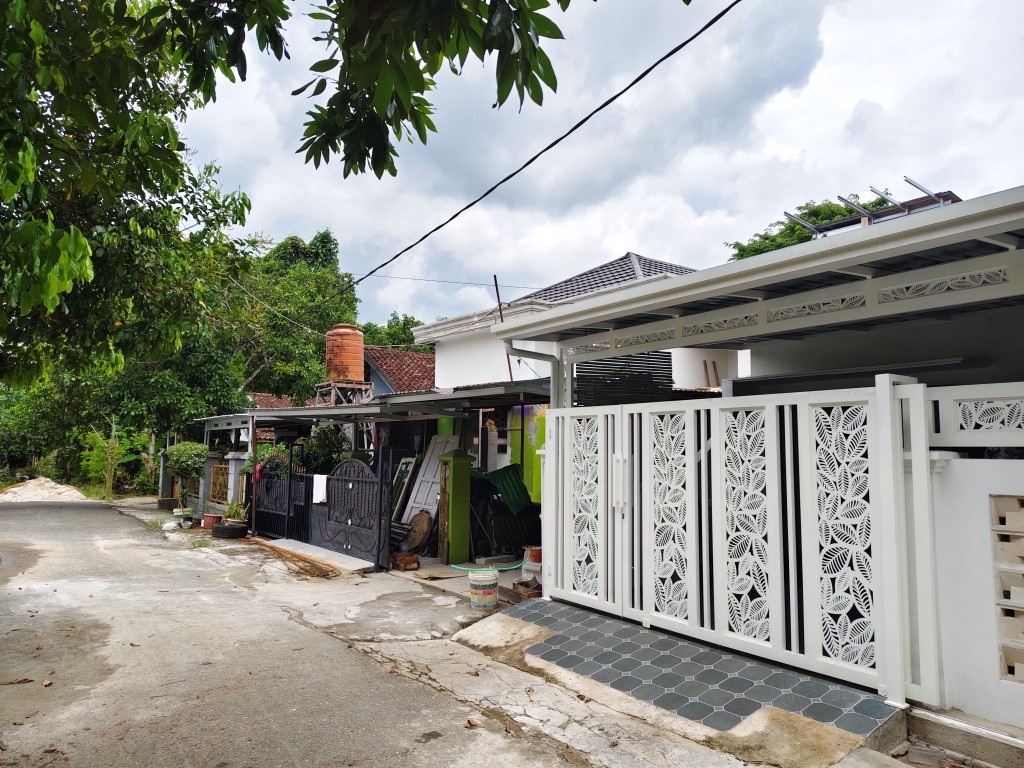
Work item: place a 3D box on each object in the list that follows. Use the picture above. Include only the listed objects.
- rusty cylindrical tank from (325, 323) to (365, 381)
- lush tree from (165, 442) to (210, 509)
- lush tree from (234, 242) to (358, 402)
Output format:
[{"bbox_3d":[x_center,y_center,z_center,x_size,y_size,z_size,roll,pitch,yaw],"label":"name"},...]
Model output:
[{"bbox_3d":[-4.136,-0.795,16.800,0.940,1.380,0.940,1,-6,0],"label":"rusty cylindrical tank"},{"bbox_3d":[-6.656,1.862,14.000,0.870,1.360,0.870,5,-7,-36],"label":"lush tree"},{"bbox_3d":[-9.015,-0.673,27.517,5.200,9.200,5.300,5,-7,-36],"label":"lush tree"}]

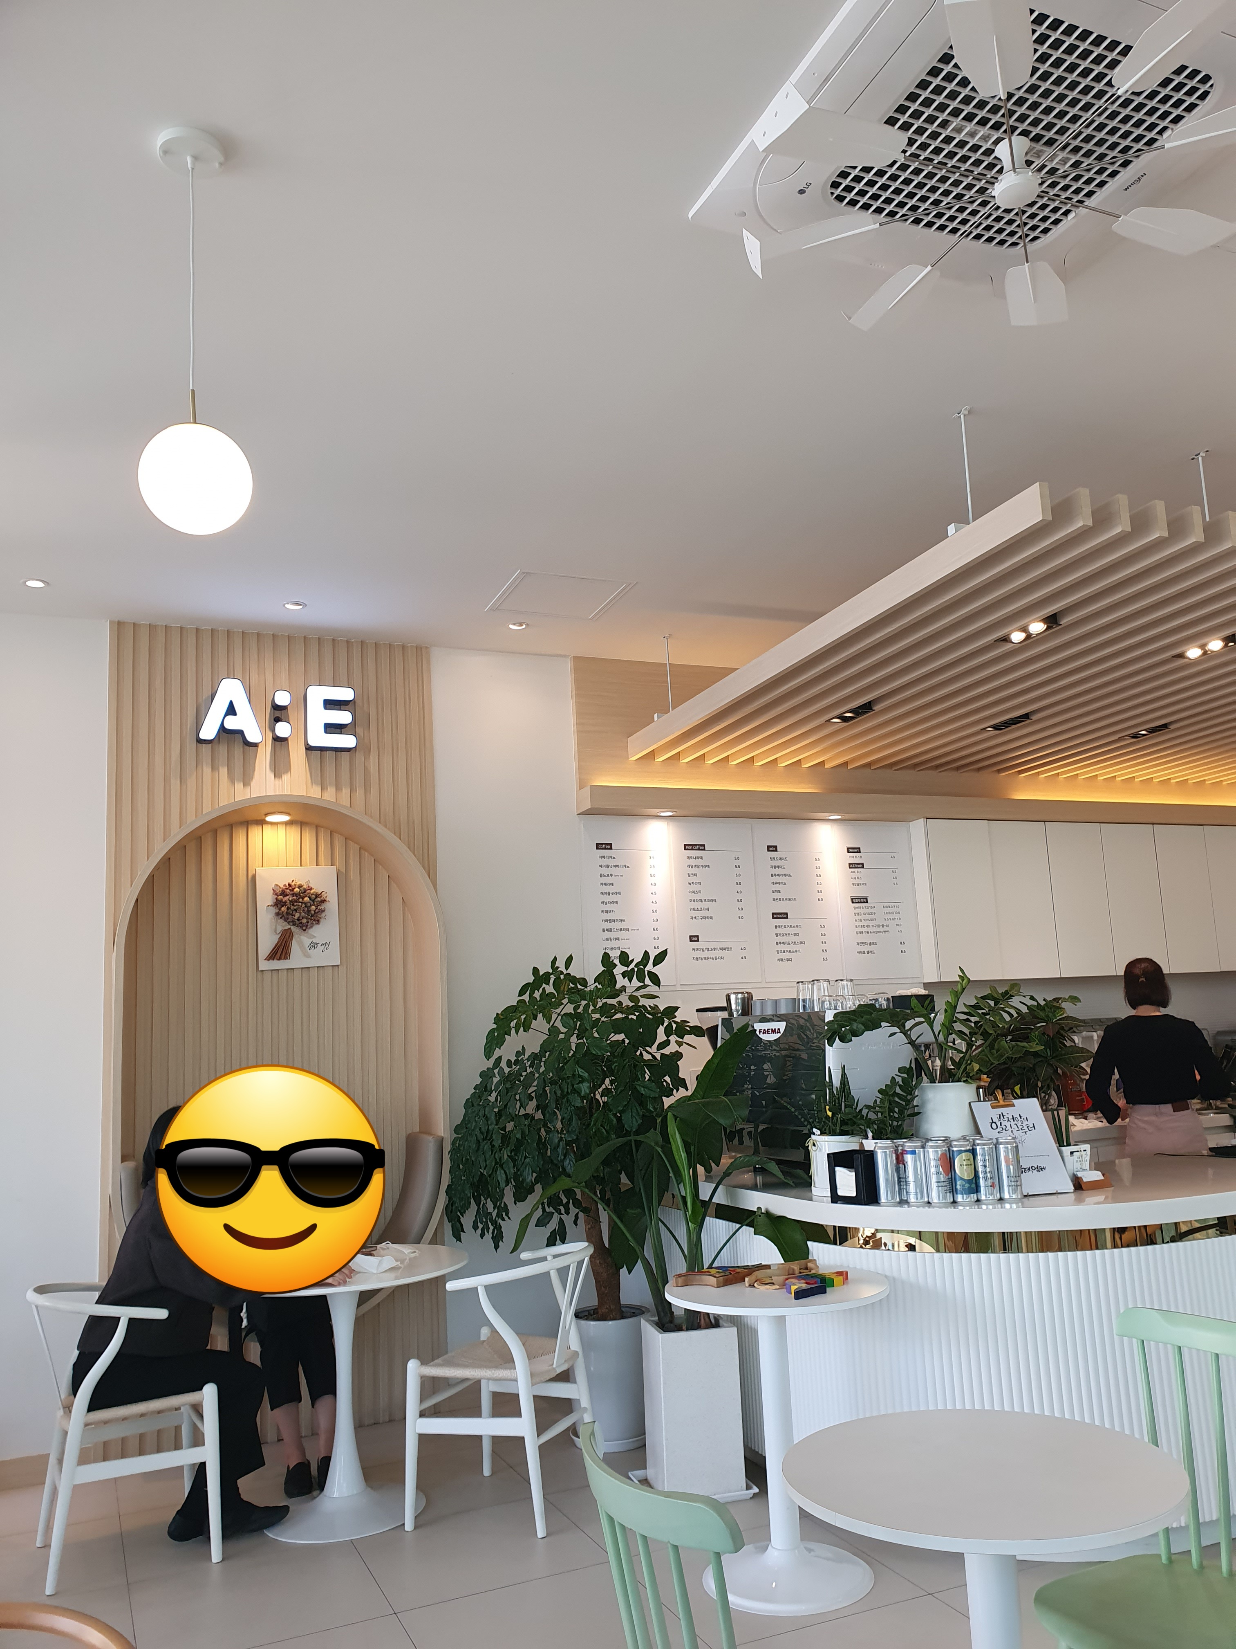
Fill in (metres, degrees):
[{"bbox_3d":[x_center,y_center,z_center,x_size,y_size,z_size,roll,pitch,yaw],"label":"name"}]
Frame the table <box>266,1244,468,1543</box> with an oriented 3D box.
[{"bbox_3d":[-0.862,1.766,3.892,0.800,0.722,0.800,-3,-10,-1],"label":"table"}]

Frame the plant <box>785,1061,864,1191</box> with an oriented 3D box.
[{"bbox_3d":[0.609,0.898,3.643,0.220,0.380,0.210,-3,-9,0],"label":"plant"}]

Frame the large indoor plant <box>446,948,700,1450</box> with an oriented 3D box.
[{"bbox_3d":[-0.152,1.343,4.571,0.900,1.730,0.850,-3,-9,0],"label":"large indoor plant"}]

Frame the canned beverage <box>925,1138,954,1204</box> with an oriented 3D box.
[{"bbox_3d":[0.883,0.953,3.405,0.066,0.168,0.066,-3,-9,0],"label":"canned beverage"}]

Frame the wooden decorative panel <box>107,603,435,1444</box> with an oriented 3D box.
[{"bbox_3d":[-1.313,0.746,4.818,1.275,3.085,0.120,1,-11,-24],"label":"wooden decorative panel"}]

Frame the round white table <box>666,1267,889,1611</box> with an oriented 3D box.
[{"bbox_3d":[0.422,1.580,3.226,0.605,0.727,0.605,-3,-10,-1],"label":"round white table"}]

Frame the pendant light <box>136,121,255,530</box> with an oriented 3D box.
[{"bbox_3d":[-0.778,-0.899,2.270,0.200,0.765,0.200,1,-11,-24],"label":"pendant light"}]

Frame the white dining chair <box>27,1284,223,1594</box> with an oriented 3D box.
[{"bbox_3d":[-1.471,1.747,3.669,0.530,0.750,0.550,2,-11,-28],"label":"white dining chair"}]

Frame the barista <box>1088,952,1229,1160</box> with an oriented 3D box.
[{"bbox_3d":[2.175,1.334,4.868,0.540,1.610,0.400,-6,-10,21],"label":"barista"}]

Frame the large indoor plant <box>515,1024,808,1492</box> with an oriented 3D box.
[{"bbox_3d":[0.148,1.429,4.130,0.930,1.390,0.800,-3,-9,0],"label":"large indoor plant"}]

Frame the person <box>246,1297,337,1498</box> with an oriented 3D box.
[{"bbox_3d":[-1.150,1.611,4.374,0.460,1.240,0.700,1,-10,-21],"label":"person"}]

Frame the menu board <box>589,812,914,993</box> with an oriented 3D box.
[{"bbox_3d":[0.677,0.360,5.773,1.790,0.755,0.030,1,-11,-24],"label":"menu board"}]

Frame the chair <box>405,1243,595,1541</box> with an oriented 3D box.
[{"bbox_3d":[-0.319,1.711,3.826,0.530,0.750,0.550,-7,-10,23],"label":"chair"}]

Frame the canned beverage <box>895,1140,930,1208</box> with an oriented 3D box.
[{"bbox_3d":[0.815,0.958,3.410,0.066,0.168,0.066,-3,-9,0],"label":"canned beverage"}]

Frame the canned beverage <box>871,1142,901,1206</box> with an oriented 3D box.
[{"bbox_3d":[0.751,0.969,3.457,0.066,0.168,0.066,-3,-9,0],"label":"canned beverage"}]

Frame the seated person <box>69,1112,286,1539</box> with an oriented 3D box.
[{"bbox_3d":[-1.336,1.537,3.893,0.720,1.250,0.470,1,-10,-24],"label":"seated person"}]

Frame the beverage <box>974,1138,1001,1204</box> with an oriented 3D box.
[{"bbox_3d":[1.031,0.966,3.455,0.065,0.166,0.065,-6,-10,15],"label":"beverage"}]

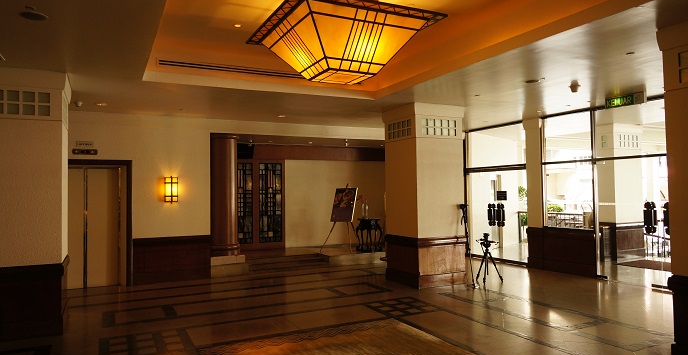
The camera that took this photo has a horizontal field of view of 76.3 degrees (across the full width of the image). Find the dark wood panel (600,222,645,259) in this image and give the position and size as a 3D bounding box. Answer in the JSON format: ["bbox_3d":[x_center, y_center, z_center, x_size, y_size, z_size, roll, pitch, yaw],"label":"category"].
[{"bbox_3d":[5.918,1.424,9.798,1.024,0.808,0.960,0,-2,-26],"label":"dark wood panel"}]

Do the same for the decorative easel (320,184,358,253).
[{"bbox_3d":[-0.076,0.937,10.230,0.752,1.552,0.672,-2,-2,27],"label":"decorative easel"}]

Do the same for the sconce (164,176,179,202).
[{"bbox_3d":[-3.118,0.220,7.906,0.216,0.480,0.120,0,-2,-26],"label":"sconce"}]

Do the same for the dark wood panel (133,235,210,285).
[{"bbox_3d":[-3.099,1.483,7.949,1.312,0.808,0.080,0,-2,-26],"label":"dark wood panel"}]

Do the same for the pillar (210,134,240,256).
[{"bbox_3d":[-2.395,0.346,8.678,0.560,2.352,0.560,0,-2,-26],"label":"pillar"}]

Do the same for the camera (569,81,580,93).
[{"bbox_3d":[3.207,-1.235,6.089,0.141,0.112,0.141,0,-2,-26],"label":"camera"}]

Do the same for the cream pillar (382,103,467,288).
[{"bbox_3d":[1.411,0.309,7.783,1.056,3.024,1.056,0,-2,-26],"label":"cream pillar"}]

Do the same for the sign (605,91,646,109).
[{"bbox_3d":[4.324,-1.182,6.733,0.074,0.184,0.584,0,-2,-26],"label":"sign"}]

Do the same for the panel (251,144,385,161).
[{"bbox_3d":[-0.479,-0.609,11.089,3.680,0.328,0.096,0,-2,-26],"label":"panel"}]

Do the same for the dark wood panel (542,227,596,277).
[{"bbox_3d":[4.279,1.383,8.276,0.136,0.832,1.072,0,-2,-26],"label":"dark wood panel"}]

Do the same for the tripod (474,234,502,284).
[{"bbox_3d":[2.473,1.380,7.562,0.384,0.842,0.384,0,-2,-26],"label":"tripod"}]

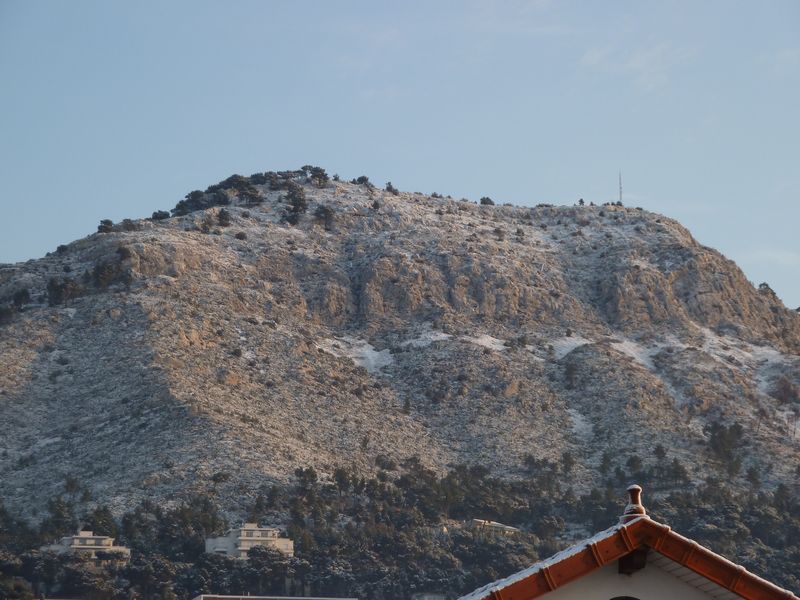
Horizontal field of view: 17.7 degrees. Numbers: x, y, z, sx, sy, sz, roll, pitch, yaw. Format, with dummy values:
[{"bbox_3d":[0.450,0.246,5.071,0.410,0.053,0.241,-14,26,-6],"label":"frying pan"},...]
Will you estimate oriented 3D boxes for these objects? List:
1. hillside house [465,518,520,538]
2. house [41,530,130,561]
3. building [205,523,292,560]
[{"bbox_3d":[29.928,73.769,830.000,15.500,5.200,11.000,5,-12,-25],"label":"hillside house"},{"bbox_3d":[-96.698,75.603,790.000,25.000,9.500,16.000,2,-11,-10],"label":"house"},{"bbox_3d":[-46.347,74.217,790.000,25.000,10.500,16.000,2,-11,-10],"label":"building"}]

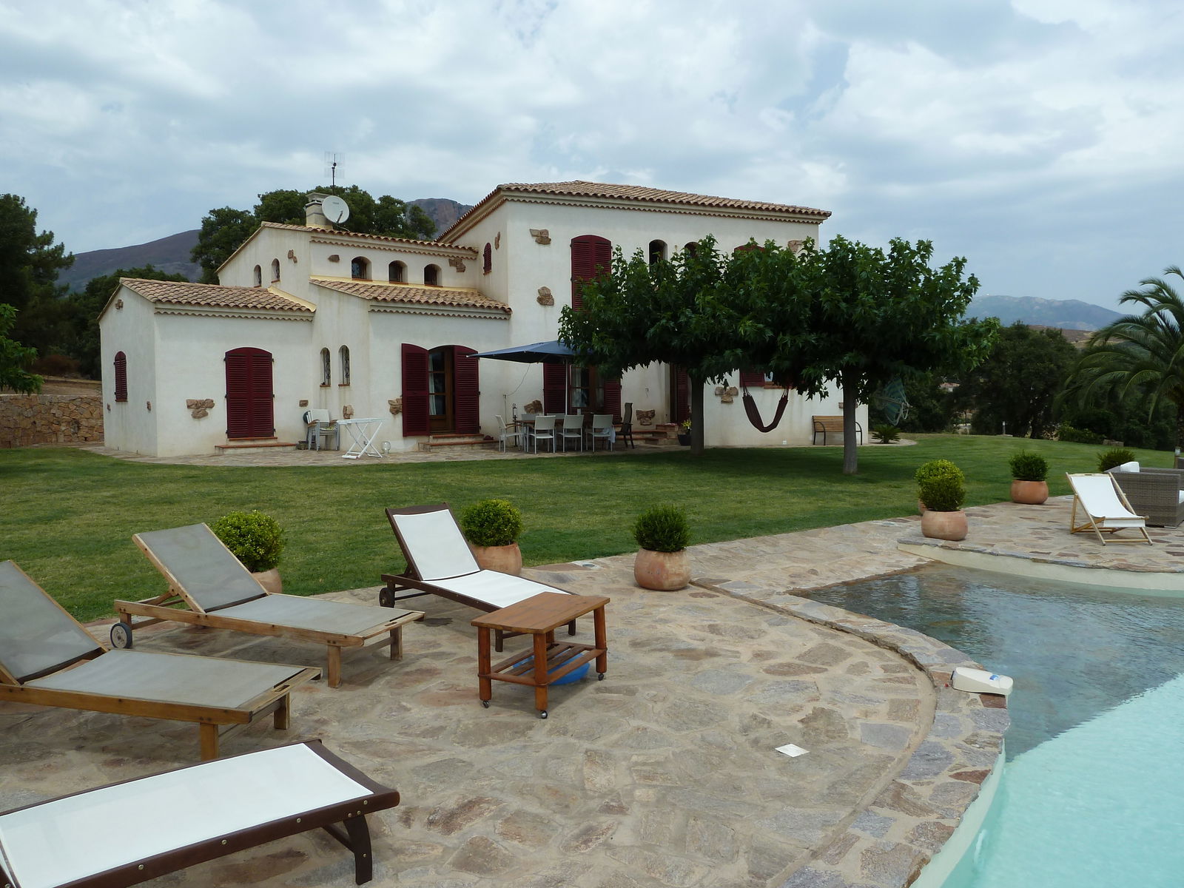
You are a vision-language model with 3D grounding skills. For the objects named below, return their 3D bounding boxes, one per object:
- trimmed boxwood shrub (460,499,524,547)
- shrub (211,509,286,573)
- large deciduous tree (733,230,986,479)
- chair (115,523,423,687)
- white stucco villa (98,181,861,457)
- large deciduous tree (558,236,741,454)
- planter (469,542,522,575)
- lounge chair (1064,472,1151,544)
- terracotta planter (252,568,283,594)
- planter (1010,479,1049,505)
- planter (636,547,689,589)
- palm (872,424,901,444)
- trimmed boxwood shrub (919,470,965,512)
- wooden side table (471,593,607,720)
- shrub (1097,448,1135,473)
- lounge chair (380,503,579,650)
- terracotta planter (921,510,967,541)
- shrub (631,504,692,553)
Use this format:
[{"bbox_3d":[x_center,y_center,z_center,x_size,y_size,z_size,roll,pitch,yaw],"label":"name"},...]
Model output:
[{"bbox_3d":[-0.895,0.712,7.699,0.570,0.440,0.570,0,3,0],"label":"trimmed boxwood shrub"},{"bbox_3d":[-2.780,0.783,6.927,0.536,0.497,0.536,-2,3,-22],"label":"shrub"},{"bbox_3d":[5.109,-1.665,16.035,4.800,4.450,4.700,0,3,0],"label":"large deciduous tree"},{"bbox_3d":[-2.092,0.968,5.409,2.111,0.767,0.615,1,3,25],"label":"chair"},{"bbox_3d":[-3.626,-3.878,25.827,21.000,7.600,11.200,-2,3,-22],"label":"white stucco villa"},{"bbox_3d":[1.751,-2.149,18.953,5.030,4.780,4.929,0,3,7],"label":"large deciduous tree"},{"bbox_3d":[-0.877,1.086,7.720,0.490,0.360,0.490,0,3,0],"label":"planter"},{"bbox_3d":[6.131,0.749,10.159,0.570,0.770,0.980,0,3,4],"label":"lounge chair"},{"bbox_3d":[-2.627,1.169,6.572,0.500,0.360,0.500,0,3,0],"label":"terracotta planter"},{"bbox_3d":[6.220,0.677,12.157,0.530,0.350,0.530,0,3,0],"label":"planter"},{"bbox_3d":[0.644,1.147,7.813,0.510,0.371,0.510,0,3,5],"label":"planter"},{"bbox_3d":[8.333,-0.275,24.224,0.820,0.600,0.820,0,3,0],"label":"palm"},{"bbox_3d":[3.928,0.529,9.594,0.540,0.470,0.540,0,3,0],"label":"trimmed boxwood shrub"},{"bbox_3d":[-0.267,1.200,4.944,0.458,0.488,0.799,1,3,27],"label":"wooden side table"},{"bbox_3d":[8.945,0.343,14.584,0.578,0.529,0.578,1,3,32],"label":"shrub"},{"bbox_3d":[-0.906,0.943,6.523,0.660,0.860,1.780,-3,4,-42],"label":"lounge chair"},{"bbox_3d":[3.958,0.915,9.615,0.515,0.345,0.515,0,3,0],"label":"terracotta planter"},{"bbox_3d":[0.639,0.769,7.795,0.508,0.420,0.508,0,3,5],"label":"shrub"}]

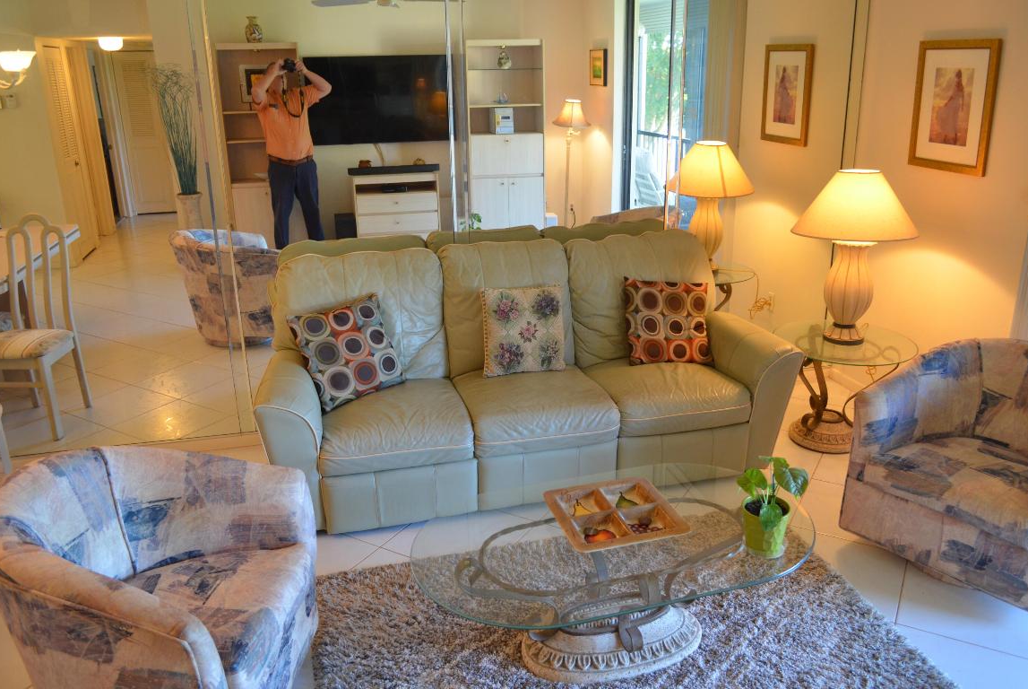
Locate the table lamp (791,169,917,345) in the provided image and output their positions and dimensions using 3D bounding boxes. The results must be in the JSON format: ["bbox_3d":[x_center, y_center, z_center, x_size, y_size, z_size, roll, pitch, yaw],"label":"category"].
[{"bbox_3d":[1.440,-0.373,3.324,0.525,0.745,0.525,-6,20,-14],"label":"table lamp"}]

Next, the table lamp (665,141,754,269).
[{"bbox_3d":[1.111,-0.785,4.496,0.525,0.745,0.525,-6,20,-14],"label":"table lamp"}]

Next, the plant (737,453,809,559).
[{"bbox_3d":[0.667,0.410,2.032,0.215,0.265,0.200,-6,20,-14],"label":"plant"}]

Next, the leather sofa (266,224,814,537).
[{"bbox_3d":[0.059,0.058,3.273,2.180,0.910,0.830,-6,20,-14],"label":"leather sofa"}]

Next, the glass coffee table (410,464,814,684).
[{"bbox_3d":[0.290,0.694,2.211,1.160,0.385,0.690,-7,20,-16],"label":"glass coffee table"}]

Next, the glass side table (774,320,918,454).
[{"bbox_3d":[1.445,0.197,3.486,0.620,0.475,0.620,-6,20,-14],"label":"glass side table"}]

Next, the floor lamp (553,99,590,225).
[{"bbox_3d":[0.528,-1.592,7.285,0.375,1.380,0.375,-1,19,0],"label":"floor lamp"}]

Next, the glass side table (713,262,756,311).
[{"bbox_3d":[1.101,-0.232,4.723,0.620,0.475,0.620,-6,20,-14],"label":"glass side table"}]

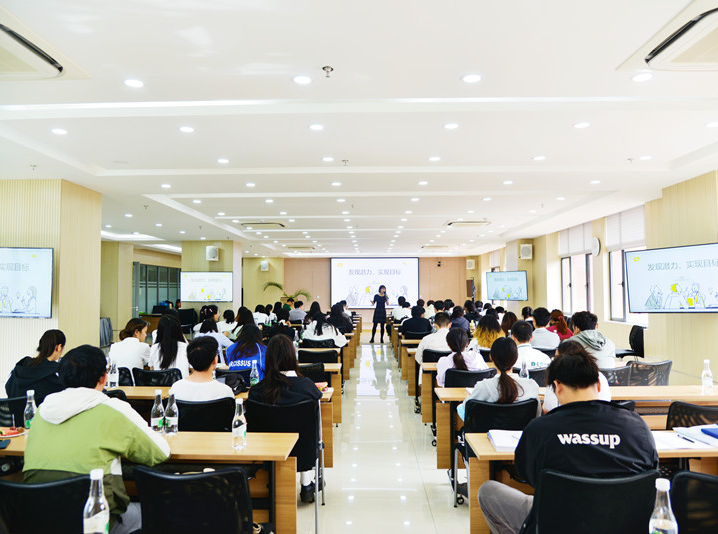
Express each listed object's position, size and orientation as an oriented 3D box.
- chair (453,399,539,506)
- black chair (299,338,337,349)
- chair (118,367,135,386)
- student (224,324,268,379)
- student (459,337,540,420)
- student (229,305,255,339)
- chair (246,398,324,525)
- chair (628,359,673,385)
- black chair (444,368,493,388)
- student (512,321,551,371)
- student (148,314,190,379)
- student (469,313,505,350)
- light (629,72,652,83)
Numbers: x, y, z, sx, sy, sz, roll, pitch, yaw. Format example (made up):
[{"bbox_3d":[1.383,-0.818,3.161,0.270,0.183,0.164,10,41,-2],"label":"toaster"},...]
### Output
[{"bbox_3d":[0.883,1.241,3.460,0.480,0.850,0.550,0,-2,1],"label":"chair"},{"bbox_3d":[-0.584,1.470,8.029,0.480,0.860,0.550,0,-3,1],"label":"black chair"},{"bbox_3d":[-2.313,1.344,5.171,0.480,0.860,0.550,0,-3,1],"label":"chair"},{"bbox_3d":[-0.976,1.122,4.877,0.430,1.205,0.800,0,-3,5],"label":"student"},{"bbox_3d":[0.919,1.062,3.608,0.500,1.220,0.740,0,-2,1],"label":"student"},{"bbox_3d":[-1.646,1.218,7.555,0.460,1.270,0.700,0,-2,1],"label":"student"},{"bbox_3d":[-0.447,1.223,3.429,0.470,0.870,0.610,0,-3,1],"label":"chair"},{"bbox_3d":[2.578,1.280,4.971,0.470,0.870,0.570,0,-3,-5],"label":"chair"},{"bbox_3d":[0.965,1.296,4.749,0.480,0.850,0.540,0,-2,1],"label":"black chair"},{"bbox_3d":[1.501,1.096,4.843,0.480,1.235,0.820,0,-3,1],"label":"student"},{"bbox_3d":[-1.659,1.078,4.855,0.440,1.297,0.780,0,-3,3],"label":"student"},{"bbox_3d":[1.502,1.168,6.363,0.460,1.217,0.780,0,-2,1],"label":"student"},{"bbox_3d":[1.820,-1.220,3.425,0.140,0.030,0.140,0,-2,1],"label":"light"}]

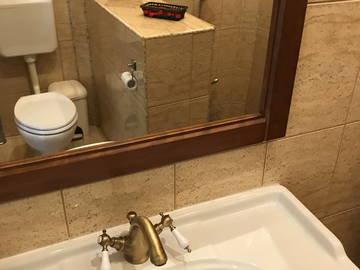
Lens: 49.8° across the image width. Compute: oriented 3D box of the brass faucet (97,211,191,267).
[{"bbox_3d":[-0.069,0.223,0.779,0.188,0.118,0.147,-14,32,-24],"label":"brass faucet"}]

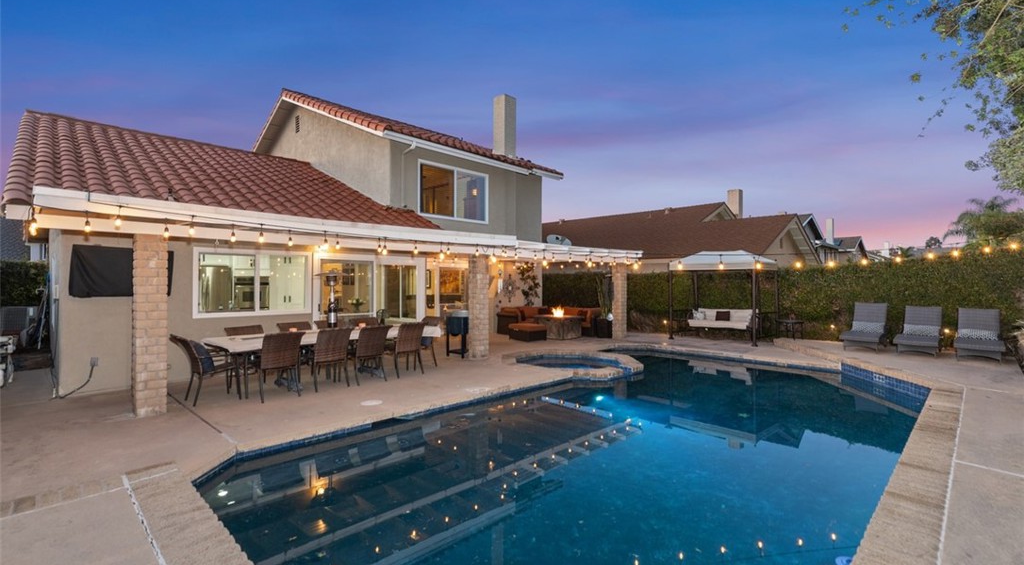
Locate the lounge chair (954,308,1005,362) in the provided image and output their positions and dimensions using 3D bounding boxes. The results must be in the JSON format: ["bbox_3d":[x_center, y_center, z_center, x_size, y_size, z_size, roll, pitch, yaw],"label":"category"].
[{"bbox_3d":[9.192,1.028,8.957,1.700,0.944,0.670,0,0,-44],"label":"lounge chair"}]

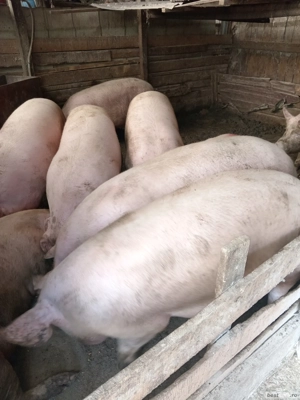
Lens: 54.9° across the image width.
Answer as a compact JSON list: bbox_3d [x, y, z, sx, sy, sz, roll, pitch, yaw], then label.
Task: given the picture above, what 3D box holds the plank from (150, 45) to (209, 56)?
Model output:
[{"bbox_3d":[0.463,-2.357,4.535,1.275,0.101,0.030,-22,37,-32],"label":"plank"}]

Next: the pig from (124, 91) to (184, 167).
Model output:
[{"bbox_3d":[0.016,-0.408,2.459,0.440,0.780,1.500,-1,31,-3],"label":"pig"}]

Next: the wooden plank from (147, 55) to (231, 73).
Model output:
[{"bbox_3d":[0.699,-2.269,4.803,1.871,0.139,0.030,-22,37,-32],"label":"wooden plank"}]

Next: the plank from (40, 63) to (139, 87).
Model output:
[{"bbox_3d":[-0.735,-1.676,3.852,1.537,0.136,0.030,-23,38,-31],"label":"plank"}]

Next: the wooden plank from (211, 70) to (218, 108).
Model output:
[{"bbox_3d":[1.200,-2.086,5.347,0.150,0.587,0.060,-22,37,-32],"label":"wooden plank"}]

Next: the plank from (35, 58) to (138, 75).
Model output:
[{"bbox_3d":[-0.761,-1.750,3.784,1.570,0.055,0.030,-24,38,-31],"label":"plank"}]

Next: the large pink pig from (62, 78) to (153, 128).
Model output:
[{"bbox_3d":[-0.508,-0.952,3.367,0.440,0.780,1.500,24,38,34],"label":"large pink pig"}]

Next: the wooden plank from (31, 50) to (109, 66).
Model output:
[{"bbox_3d":[-0.942,-1.780,3.601,1.047,0.127,0.030,-21,37,-32],"label":"wooden plank"}]

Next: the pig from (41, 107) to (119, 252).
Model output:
[{"bbox_3d":[-0.431,-0.104,1.948,0.460,0.780,1.420,-2,31,-4],"label":"pig"}]

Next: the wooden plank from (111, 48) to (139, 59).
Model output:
[{"bbox_3d":[-0.335,-2.033,4.003,0.481,0.103,0.030,-22,37,-32],"label":"wooden plank"}]

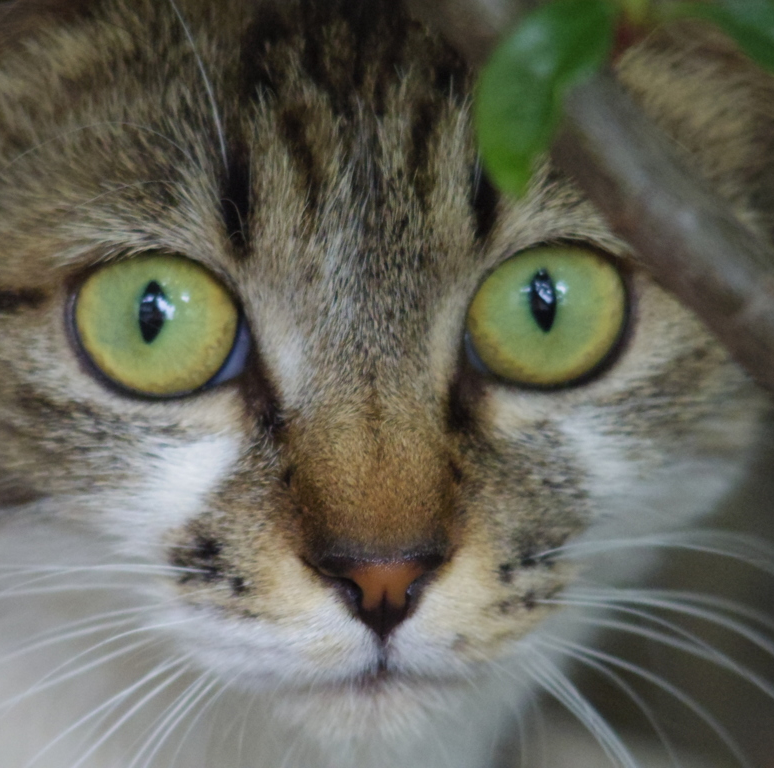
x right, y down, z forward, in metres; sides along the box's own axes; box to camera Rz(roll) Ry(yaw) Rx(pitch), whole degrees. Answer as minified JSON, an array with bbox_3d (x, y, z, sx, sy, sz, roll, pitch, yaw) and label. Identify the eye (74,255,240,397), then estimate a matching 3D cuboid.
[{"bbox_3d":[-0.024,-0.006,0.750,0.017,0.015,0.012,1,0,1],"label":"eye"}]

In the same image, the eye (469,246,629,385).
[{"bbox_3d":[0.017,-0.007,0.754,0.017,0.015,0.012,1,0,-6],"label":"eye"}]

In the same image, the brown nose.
[{"bbox_3d":[-0.001,0.022,0.728,0.013,0.009,0.010,1,3,-4],"label":"brown nose"}]

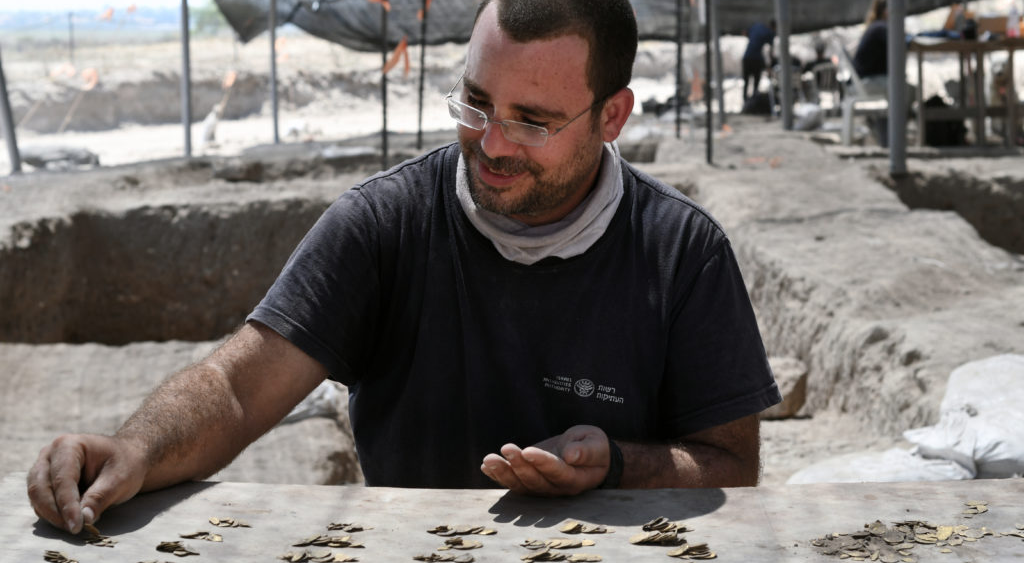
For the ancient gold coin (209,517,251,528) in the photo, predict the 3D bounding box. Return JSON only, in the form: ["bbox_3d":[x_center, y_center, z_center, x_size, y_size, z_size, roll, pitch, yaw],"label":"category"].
[{"bbox_3d":[-0.255,0.217,1.925,0.037,0.008,0.020,0,7,0],"label":"ancient gold coin"}]

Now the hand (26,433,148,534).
[{"bbox_3d":[-0.387,0.183,1.950,0.092,0.088,0.130,6,9,40],"label":"hand"}]

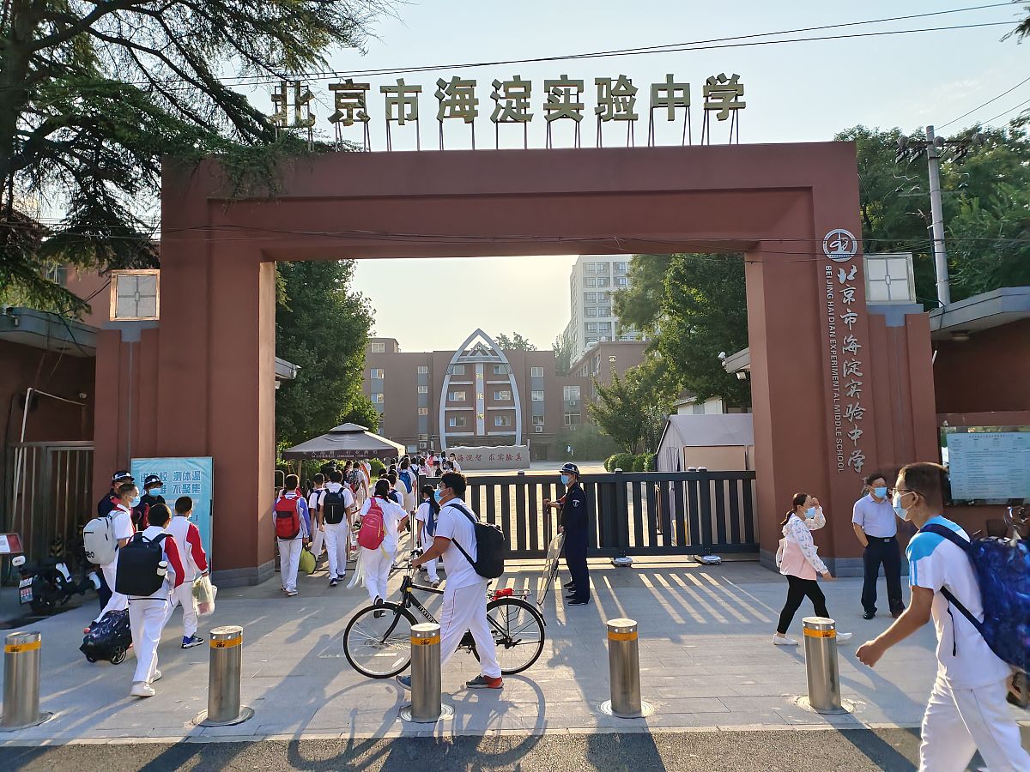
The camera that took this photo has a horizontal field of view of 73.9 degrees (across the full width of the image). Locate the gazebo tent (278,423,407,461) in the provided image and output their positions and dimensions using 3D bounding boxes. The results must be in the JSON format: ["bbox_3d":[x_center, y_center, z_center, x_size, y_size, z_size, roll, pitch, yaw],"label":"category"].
[{"bbox_3d":[-4.538,2.380,18.809,3.000,2.730,2.600,-1,-5,-4],"label":"gazebo tent"}]

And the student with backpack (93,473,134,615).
[{"bbox_3d":[-4.769,1.919,8.116,0.550,1.685,0.500,-1,-5,-3],"label":"student with backpack"}]

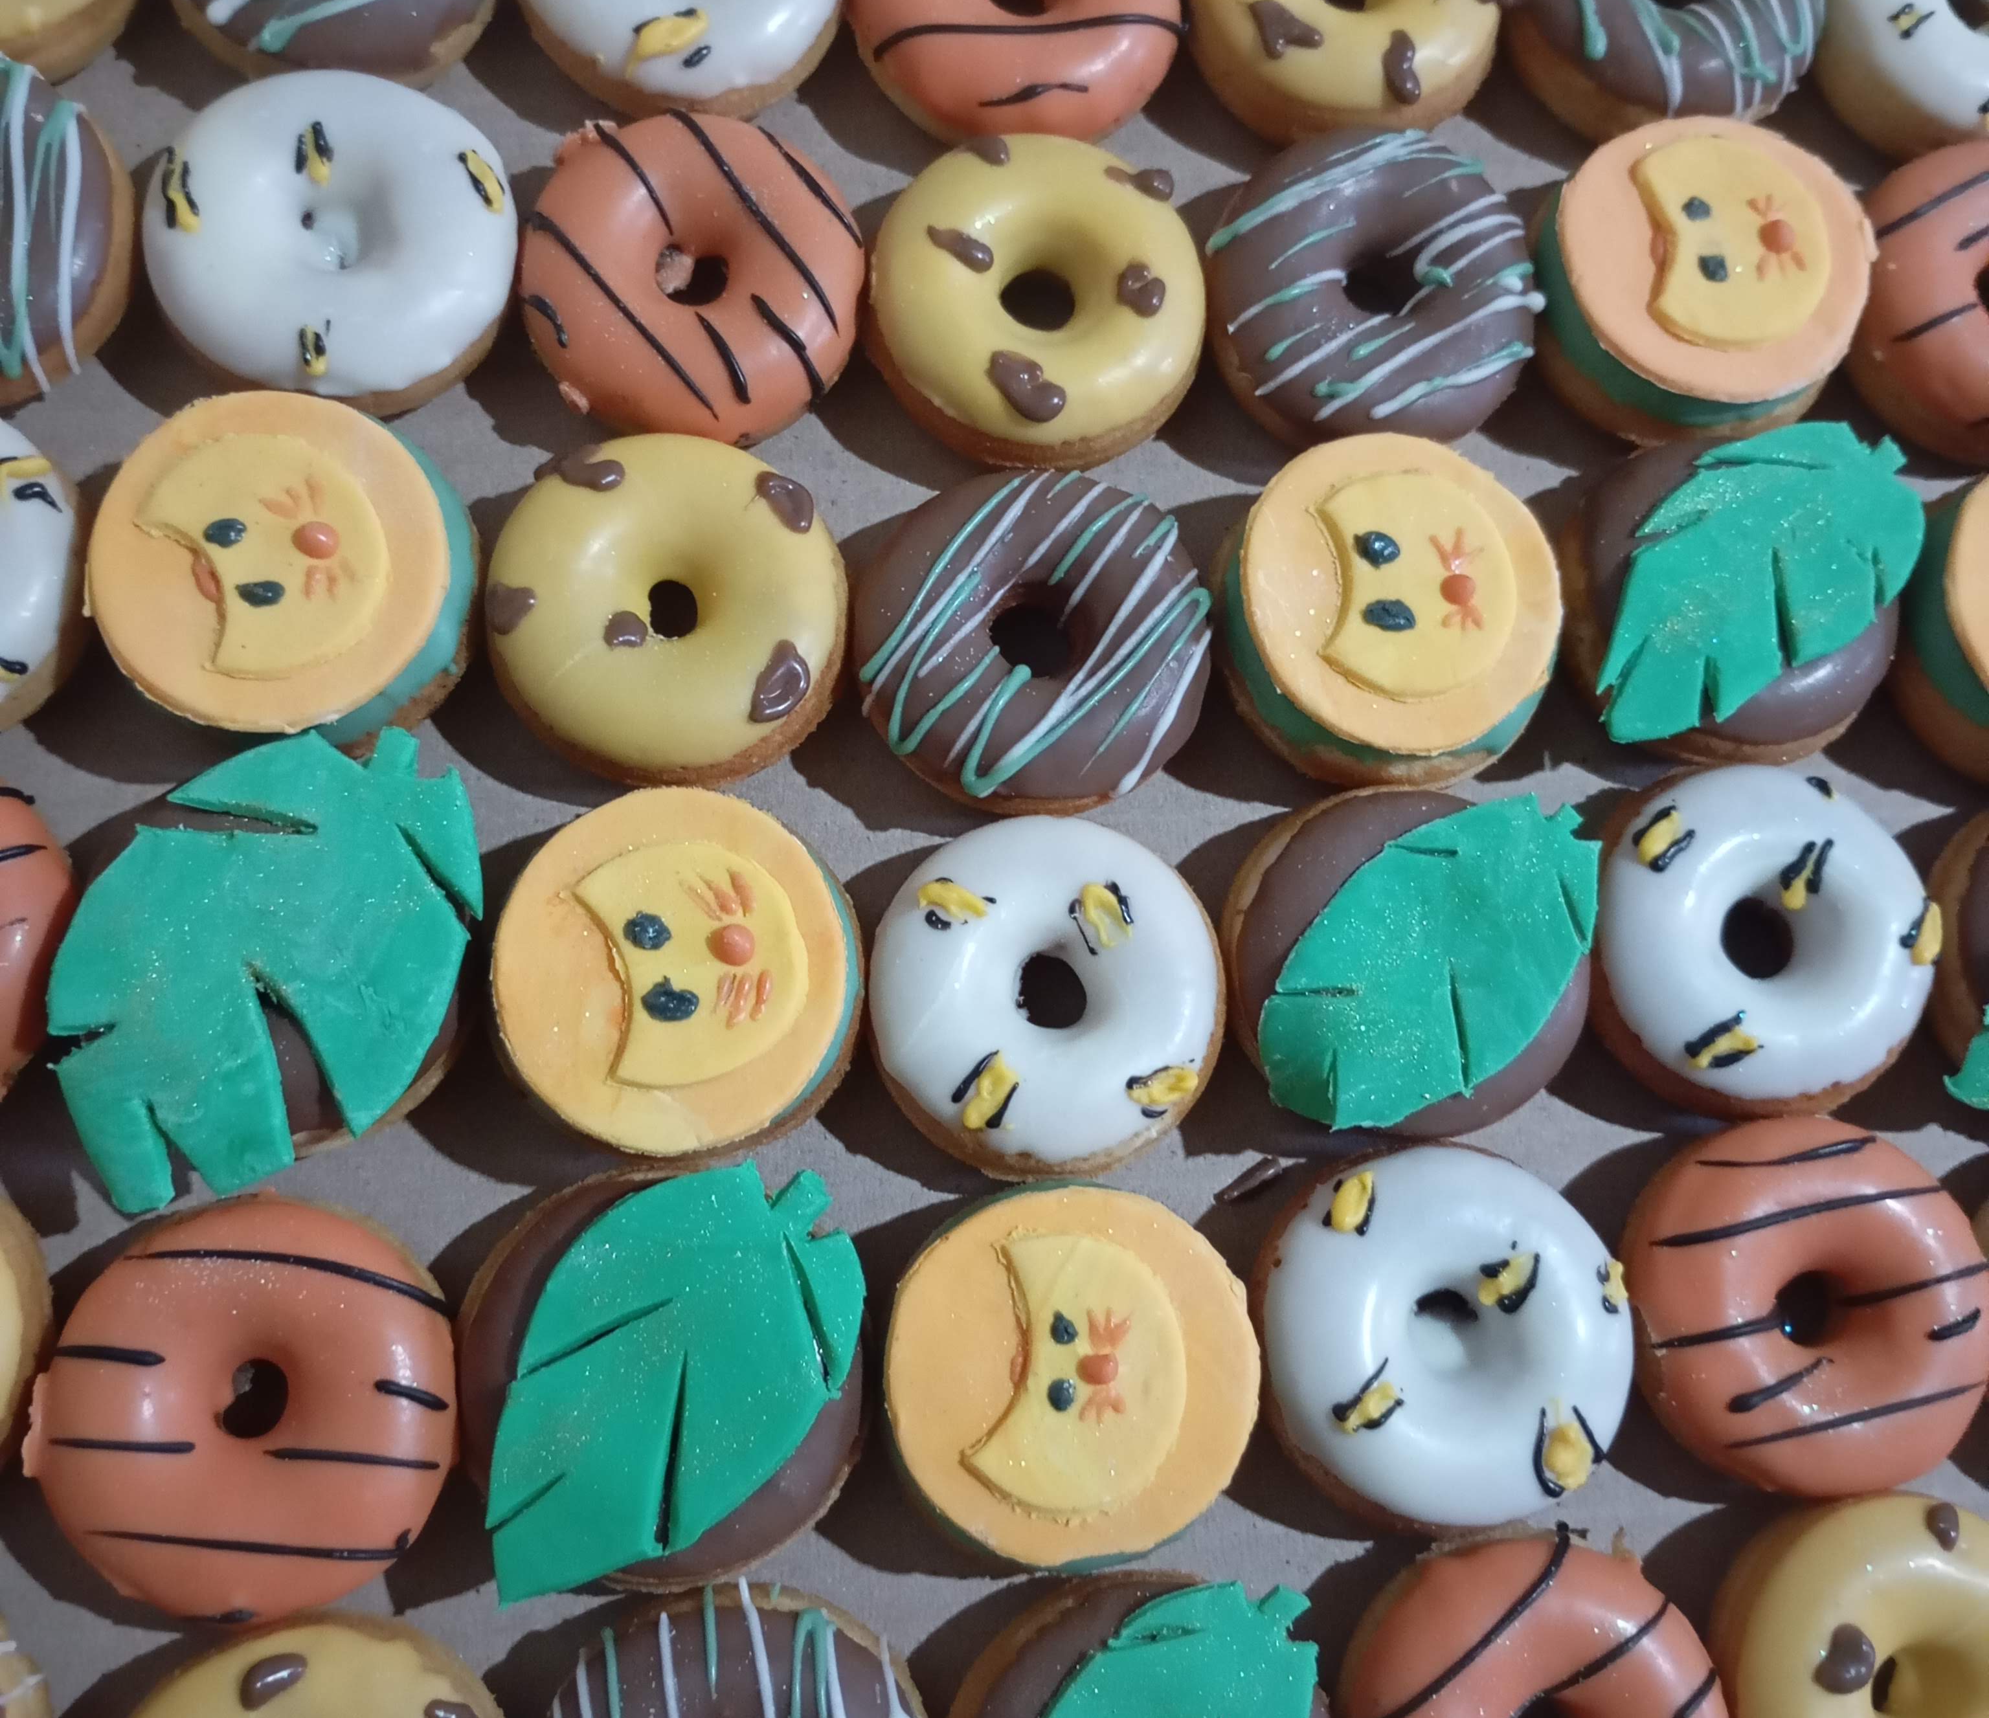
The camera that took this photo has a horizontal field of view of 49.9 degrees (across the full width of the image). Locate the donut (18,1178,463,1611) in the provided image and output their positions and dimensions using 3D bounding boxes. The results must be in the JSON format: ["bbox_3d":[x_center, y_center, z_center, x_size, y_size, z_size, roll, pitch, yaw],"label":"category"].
[{"bbox_3d":[-0.107,0.077,0.306,0.059,0.021,0.059,2,76,-6],"label":"donut"}]

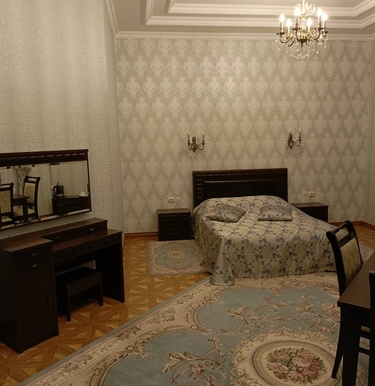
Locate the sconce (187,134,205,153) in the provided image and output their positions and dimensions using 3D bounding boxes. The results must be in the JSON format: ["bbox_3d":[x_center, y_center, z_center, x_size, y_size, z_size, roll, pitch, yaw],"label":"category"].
[{"bbox_3d":[0.144,-0.820,5.921,0.300,0.350,0.220,-2,9,-6],"label":"sconce"}]

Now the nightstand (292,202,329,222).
[{"bbox_3d":[2.116,0.437,6.277,0.520,0.447,0.380,-2,9,-6],"label":"nightstand"}]

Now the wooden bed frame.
[{"bbox_3d":[1.033,0.298,5.287,1.660,1.080,2.050,-2,9,-6],"label":"wooden bed frame"}]

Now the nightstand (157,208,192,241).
[{"bbox_3d":[-0.222,0.526,6.017,0.520,0.447,0.380,-2,9,-6],"label":"nightstand"}]

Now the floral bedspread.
[{"bbox_3d":[1.024,0.522,5.219,1.800,0.660,2.100,-2,9,-6],"label":"floral bedspread"}]

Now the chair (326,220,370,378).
[{"bbox_3d":[1.282,0.774,2.458,0.540,1.035,0.450,7,12,41],"label":"chair"}]

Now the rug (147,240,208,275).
[{"bbox_3d":[-0.151,0.884,5.154,0.810,0.012,1.440,-2,9,-6],"label":"rug"}]

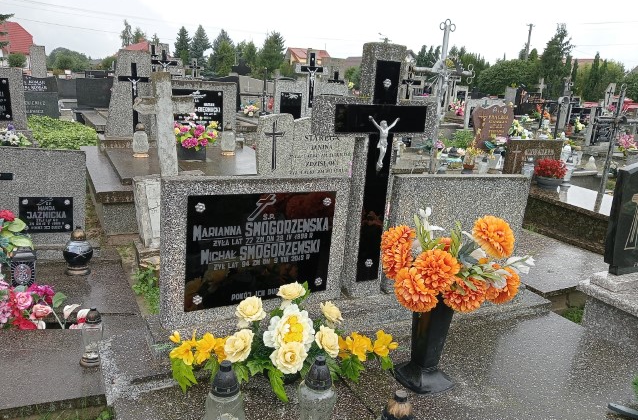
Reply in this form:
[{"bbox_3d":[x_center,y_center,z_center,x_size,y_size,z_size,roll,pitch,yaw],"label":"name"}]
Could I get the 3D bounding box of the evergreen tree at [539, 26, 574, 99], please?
[{"bbox_3d":[14.588,-8.293,32.206,2.000,6.200,2.000,4,13,0],"label":"evergreen tree"}]

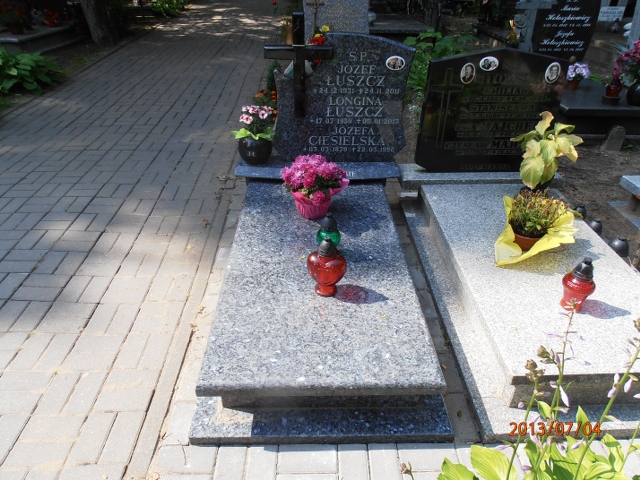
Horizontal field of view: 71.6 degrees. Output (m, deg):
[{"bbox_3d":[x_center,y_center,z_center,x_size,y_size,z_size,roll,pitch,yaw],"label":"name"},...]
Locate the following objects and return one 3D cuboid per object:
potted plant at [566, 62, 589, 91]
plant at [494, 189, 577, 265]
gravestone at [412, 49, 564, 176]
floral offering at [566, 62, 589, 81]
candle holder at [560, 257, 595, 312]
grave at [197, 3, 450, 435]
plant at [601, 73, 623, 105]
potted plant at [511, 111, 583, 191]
[{"bbox_3d":[2.510,-1.589,4.315,0.215,0.262,0.190,0,34,-2],"label":"potted plant"},{"bbox_3d":[1.006,-0.086,2.085,0.390,0.275,0.340,0,34,-2],"label":"plant"},{"bbox_3d":[0.981,-0.745,2.618,0.780,0.730,0.080,0,34,-2],"label":"gravestone"},{"bbox_3d":[2.516,-1.631,4.288,0.220,0.165,0.190,0,34,-2],"label":"floral offering"},{"bbox_3d":[1.024,0.171,1.738,0.128,0.238,0.128,0,34,-2],"label":"candle holder"},{"bbox_3d":[0.006,-0.245,1.877,0.905,1.140,1.660,0,34,-2],"label":"grave"},{"bbox_3d":[2.618,-1.355,3.969,0.185,0.255,0.185,0,34,-2],"label":"plant"},{"bbox_3d":[1.219,-0.448,2.437,0.380,0.500,0.350,0,34,-2],"label":"potted plant"}]

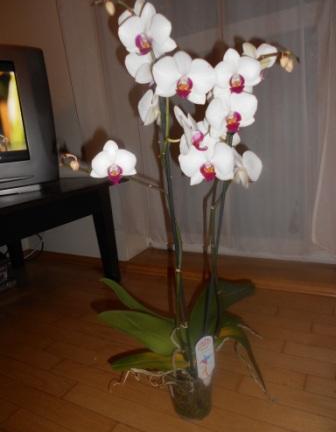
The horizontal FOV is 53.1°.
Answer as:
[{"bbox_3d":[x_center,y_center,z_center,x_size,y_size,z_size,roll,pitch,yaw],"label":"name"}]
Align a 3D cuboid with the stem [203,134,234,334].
[{"bbox_3d":[0.100,0.058,0.707,0.055,0.440,0.050,1,16,-1],"label":"stem"}]

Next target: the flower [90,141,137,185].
[{"bbox_3d":[-0.097,-0.095,0.600,0.079,0.076,0.038,-8,13,-7],"label":"flower"}]

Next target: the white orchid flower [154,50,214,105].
[{"bbox_3d":[0.028,-0.235,0.571,0.106,0.090,0.045,-3,13,7],"label":"white orchid flower"}]

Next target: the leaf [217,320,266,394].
[{"bbox_3d":[0.172,0.329,0.787,0.110,0.155,0.070,-5,13,0],"label":"leaf"}]

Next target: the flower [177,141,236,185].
[{"bbox_3d":[0.068,-0.096,0.595,0.092,0.078,0.042,-4,13,11],"label":"flower"}]

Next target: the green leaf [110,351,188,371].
[{"bbox_3d":[-0.040,0.309,0.720,0.165,0.030,0.052,-6,13,0],"label":"green leaf"}]

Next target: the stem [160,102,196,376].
[{"bbox_3d":[0.021,0.079,0.700,0.045,0.610,0.050,-6,18,0],"label":"stem"}]

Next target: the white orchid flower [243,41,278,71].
[{"bbox_3d":[0.166,-0.284,0.603,0.080,0.062,0.045,0,14,21],"label":"white orchid flower"}]

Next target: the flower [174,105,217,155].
[{"bbox_3d":[0.051,-0.158,0.620,0.055,0.088,0.095,5,16,36],"label":"flower"}]

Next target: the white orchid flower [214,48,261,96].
[{"bbox_3d":[0.120,-0.247,0.580,0.077,0.080,0.040,-3,13,12],"label":"white orchid flower"}]

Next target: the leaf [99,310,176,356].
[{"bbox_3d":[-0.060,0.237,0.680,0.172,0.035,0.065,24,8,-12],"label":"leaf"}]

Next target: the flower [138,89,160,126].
[{"bbox_3d":[-0.032,-0.198,0.615,0.040,0.070,0.072,2,15,32],"label":"flower"}]

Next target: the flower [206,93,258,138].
[{"bbox_3d":[0.114,-0.178,0.596,0.095,0.083,0.045,0,14,19],"label":"flower"}]

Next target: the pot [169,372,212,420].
[{"bbox_3d":[0.052,0.424,0.807,0.105,0.092,0.105,-4,13,1],"label":"pot"}]

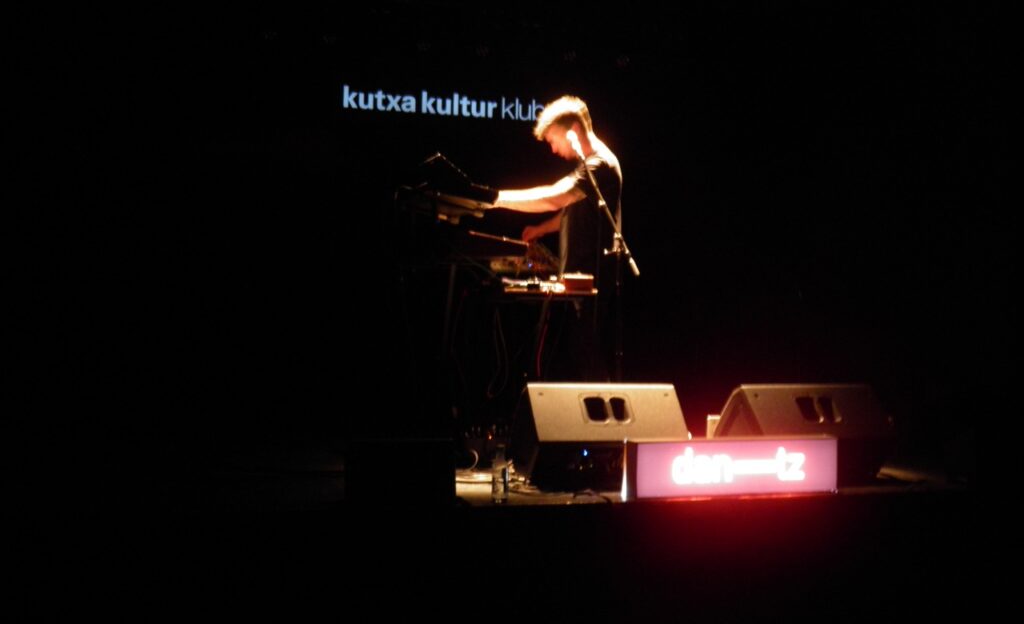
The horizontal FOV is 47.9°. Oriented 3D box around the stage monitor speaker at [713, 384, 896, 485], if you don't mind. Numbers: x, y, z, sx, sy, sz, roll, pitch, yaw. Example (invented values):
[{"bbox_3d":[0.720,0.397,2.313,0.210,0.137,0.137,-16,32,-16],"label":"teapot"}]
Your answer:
[{"bbox_3d":[1.104,0.477,4.463,0.575,0.390,0.430,1,-3,-20],"label":"stage monitor speaker"}]

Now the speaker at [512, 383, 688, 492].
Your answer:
[{"bbox_3d":[0.308,0.468,4.284,0.575,0.390,0.430,1,-3,-16],"label":"speaker"}]

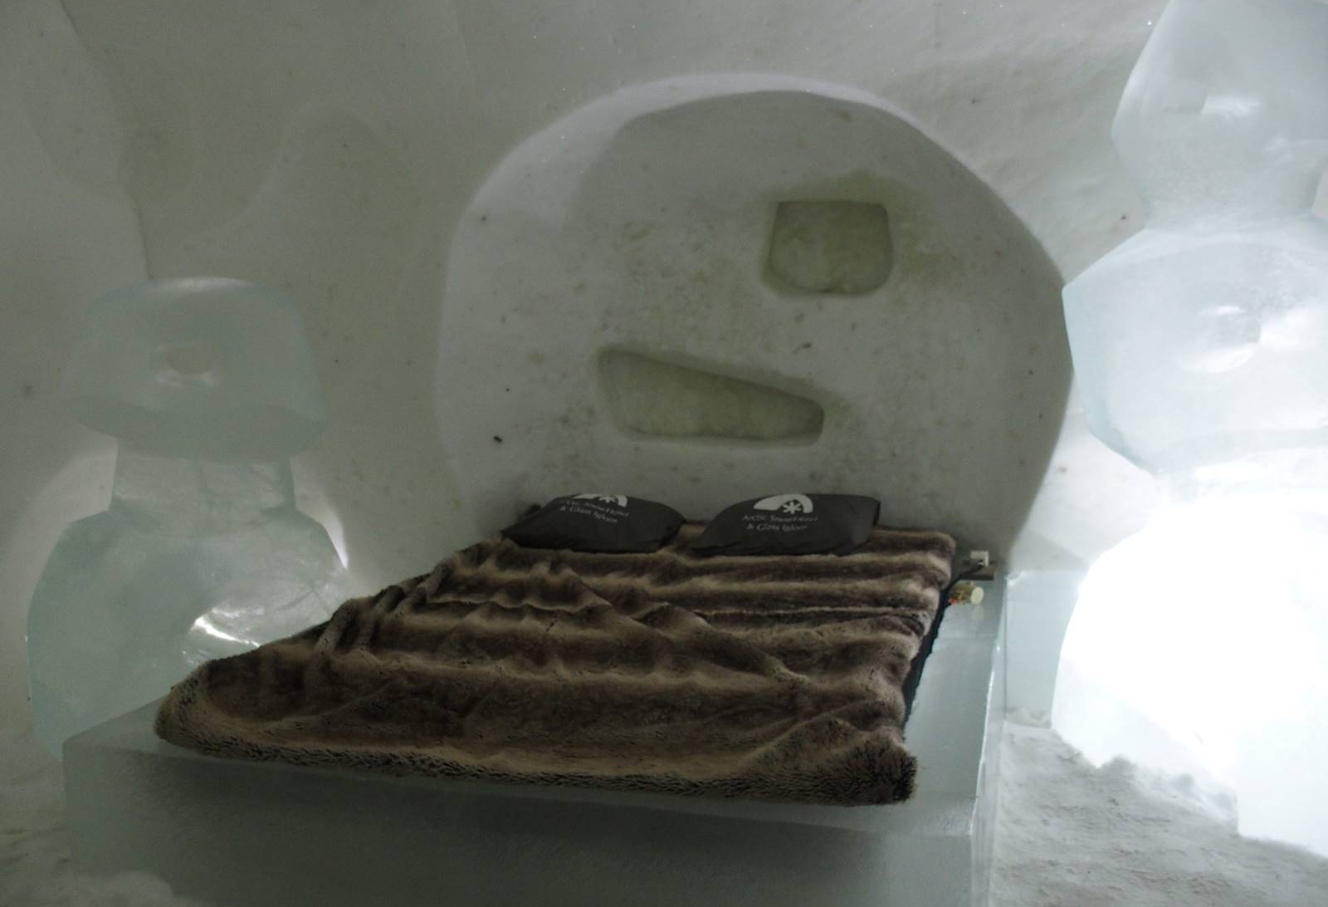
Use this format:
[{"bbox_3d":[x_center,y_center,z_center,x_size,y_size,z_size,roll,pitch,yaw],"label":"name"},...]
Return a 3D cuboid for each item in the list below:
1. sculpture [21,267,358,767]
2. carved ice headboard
[{"bbox_3d":[-1.804,0.214,4.088,1.120,1.727,0.880,-5,8,-11],"label":"sculpture"},{"bbox_3d":[0.222,-0.460,4.110,2.442,1.848,0.396,0,8,19],"label":"carved ice headboard"}]

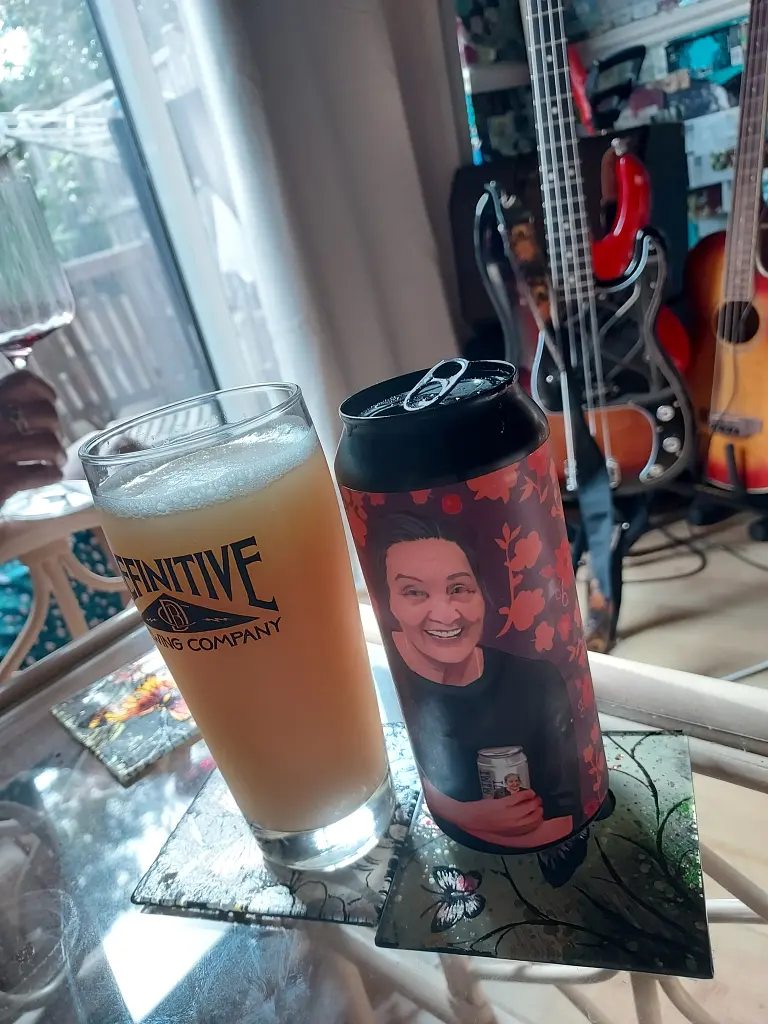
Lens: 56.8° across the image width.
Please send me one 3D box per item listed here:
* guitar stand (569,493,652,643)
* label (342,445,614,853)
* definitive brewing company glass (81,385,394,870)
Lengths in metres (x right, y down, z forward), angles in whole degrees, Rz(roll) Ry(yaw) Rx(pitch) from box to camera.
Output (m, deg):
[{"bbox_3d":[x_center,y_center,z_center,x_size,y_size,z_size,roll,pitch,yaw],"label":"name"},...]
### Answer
[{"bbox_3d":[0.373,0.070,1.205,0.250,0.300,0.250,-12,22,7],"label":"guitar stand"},{"bbox_3d":[0.033,0.040,0.240,0.066,0.132,0.066,-8,23,18],"label":"label"},{"bbox_3d":[-0.041,0.044,0.251,0.074,0.164,0.074,-2,25,29],"label":"definitive brewing company glass"}]

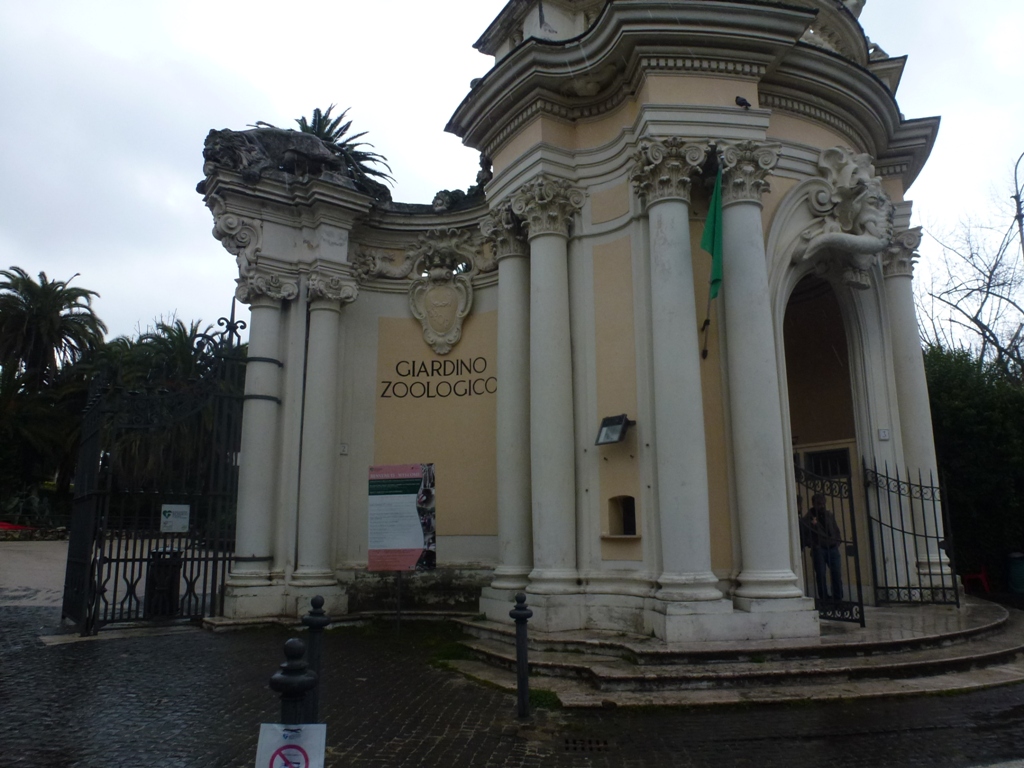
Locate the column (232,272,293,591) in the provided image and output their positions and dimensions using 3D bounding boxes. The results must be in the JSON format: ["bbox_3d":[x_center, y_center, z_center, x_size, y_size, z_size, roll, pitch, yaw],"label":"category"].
[{"bbox_3d":[-3.955,0.655,11.122,0.800,4.780,0.800,7,-13,-34],"label":"column"}]

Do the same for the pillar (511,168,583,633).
[{"bbox_3d":[0.568,0.043,10.037,0.850,5.860,0.850,6,-12,-33],"label":"pillar"}]

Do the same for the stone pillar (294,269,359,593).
[{"bbox_3d":[-2.991,0.688,11.108,0.755,4.719,0.755,7,-13,-34],"label":"stone pillar"}]

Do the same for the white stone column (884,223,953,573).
[{"bbox_3d":[6.667,0.206,11.918,0.820,5.880,0.820,8,-14,-39],"label":"white stone column"}]

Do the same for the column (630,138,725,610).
[{"bbox_3d":[2.091,-0.190,8.967,0.850,5.800,0.850,0,-11,-5],"label":"column"}]

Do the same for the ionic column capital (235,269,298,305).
[{"bbox_3d":[-3.972,-1.469,11.515,0.800,0.520,0.800,7,-13,-34],"label":"ionic column capital"}]

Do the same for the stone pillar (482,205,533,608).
[{"bbox_3d":[0.080,0.074,10.855,0.820,5.860,0.820,6,-12,-30],"label":"stone pillar"}]

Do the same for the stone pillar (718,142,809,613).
[{"bbox_3d":[3.073,-0.289,9.107,0.820,5.930,0.820,1,-11,-6],"label":"stone pillar"}]

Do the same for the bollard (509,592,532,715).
[{"bbox_3d":[0.086,2.357,6.224,0.216,1.019,0.216,-1,-10,0],"label":"bollard"}]

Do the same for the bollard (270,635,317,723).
[{"bbox_3d":[-0.915,1.565,2.909,0.200,1.000,0.200,0,-10,0],"label":"bollard"}]

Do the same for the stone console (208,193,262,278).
[{"bbox_3d":[-4.384,-2.354,11.256,0.720,1.300,0.520,7,-13,-35],"label":"stone console"}]

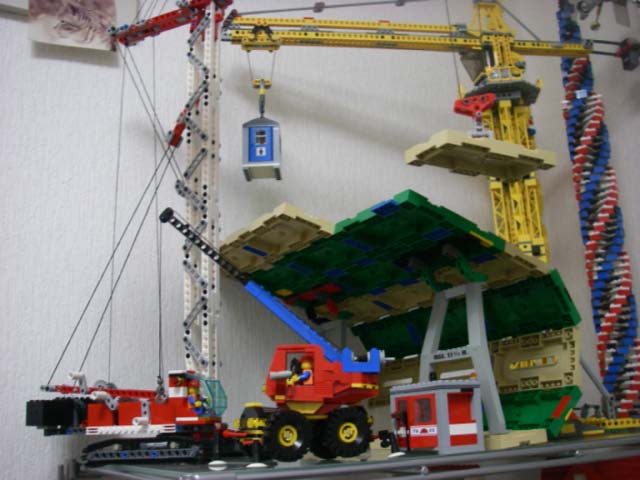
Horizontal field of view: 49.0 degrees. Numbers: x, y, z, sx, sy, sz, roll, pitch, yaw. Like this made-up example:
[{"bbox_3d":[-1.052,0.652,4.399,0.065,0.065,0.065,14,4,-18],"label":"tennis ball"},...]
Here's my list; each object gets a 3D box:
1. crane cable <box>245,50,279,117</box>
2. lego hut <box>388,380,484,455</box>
[{"bbox_3d":[-0.079,-0.216,0.963,0.042,0.100,0.020,1,-15,-11],"label":"crane cable"},{"bbox_3d":[0.114,0.174,0.689,0.048,0.066,0.080,6,-17,-29],"label":"lego hut"}]

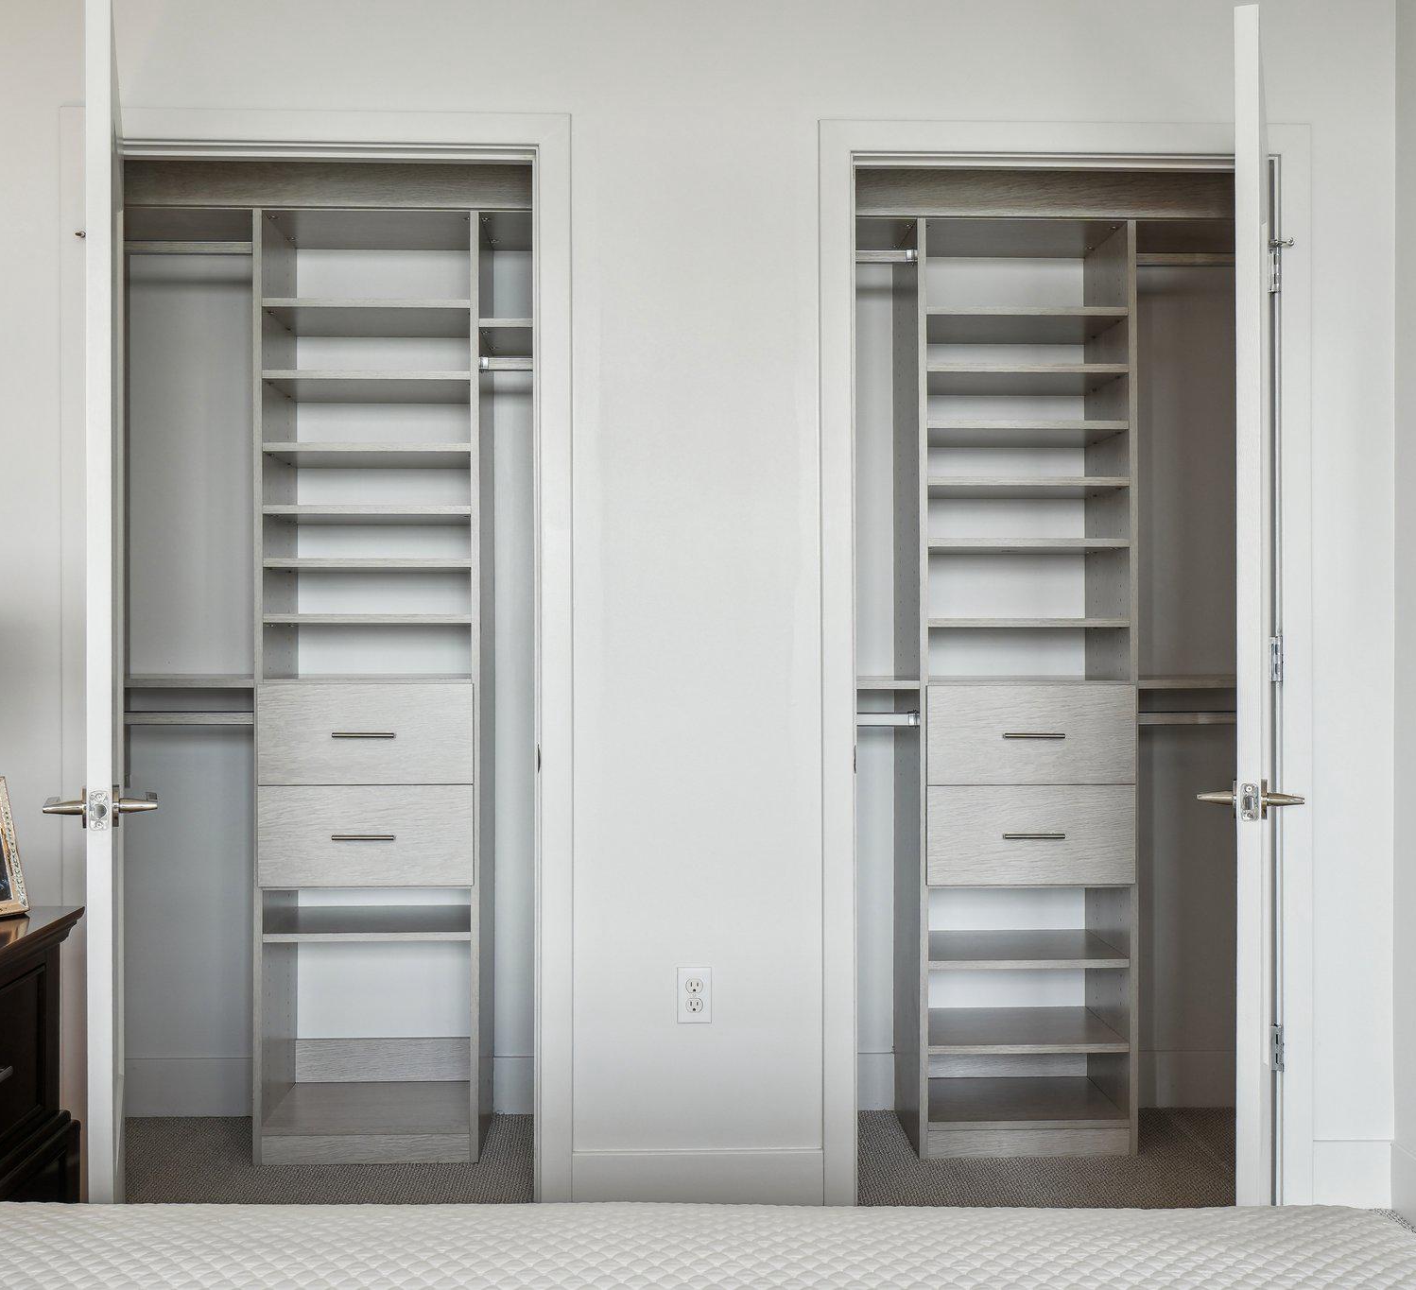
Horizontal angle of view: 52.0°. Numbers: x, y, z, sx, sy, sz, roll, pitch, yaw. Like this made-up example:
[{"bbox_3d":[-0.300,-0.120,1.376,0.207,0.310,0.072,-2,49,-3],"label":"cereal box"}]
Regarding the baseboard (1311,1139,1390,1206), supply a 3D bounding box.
[{"bbox_3d":[1.320,1.089,2.980,0.165,0.143,0.015,0,0,-2],"label":"baseboard"}]

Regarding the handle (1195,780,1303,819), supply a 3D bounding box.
[{"bbox_3d":[0.863,0.242,2.304,0.157,0.064,0.138,0,0,22],"label":"handle"}]

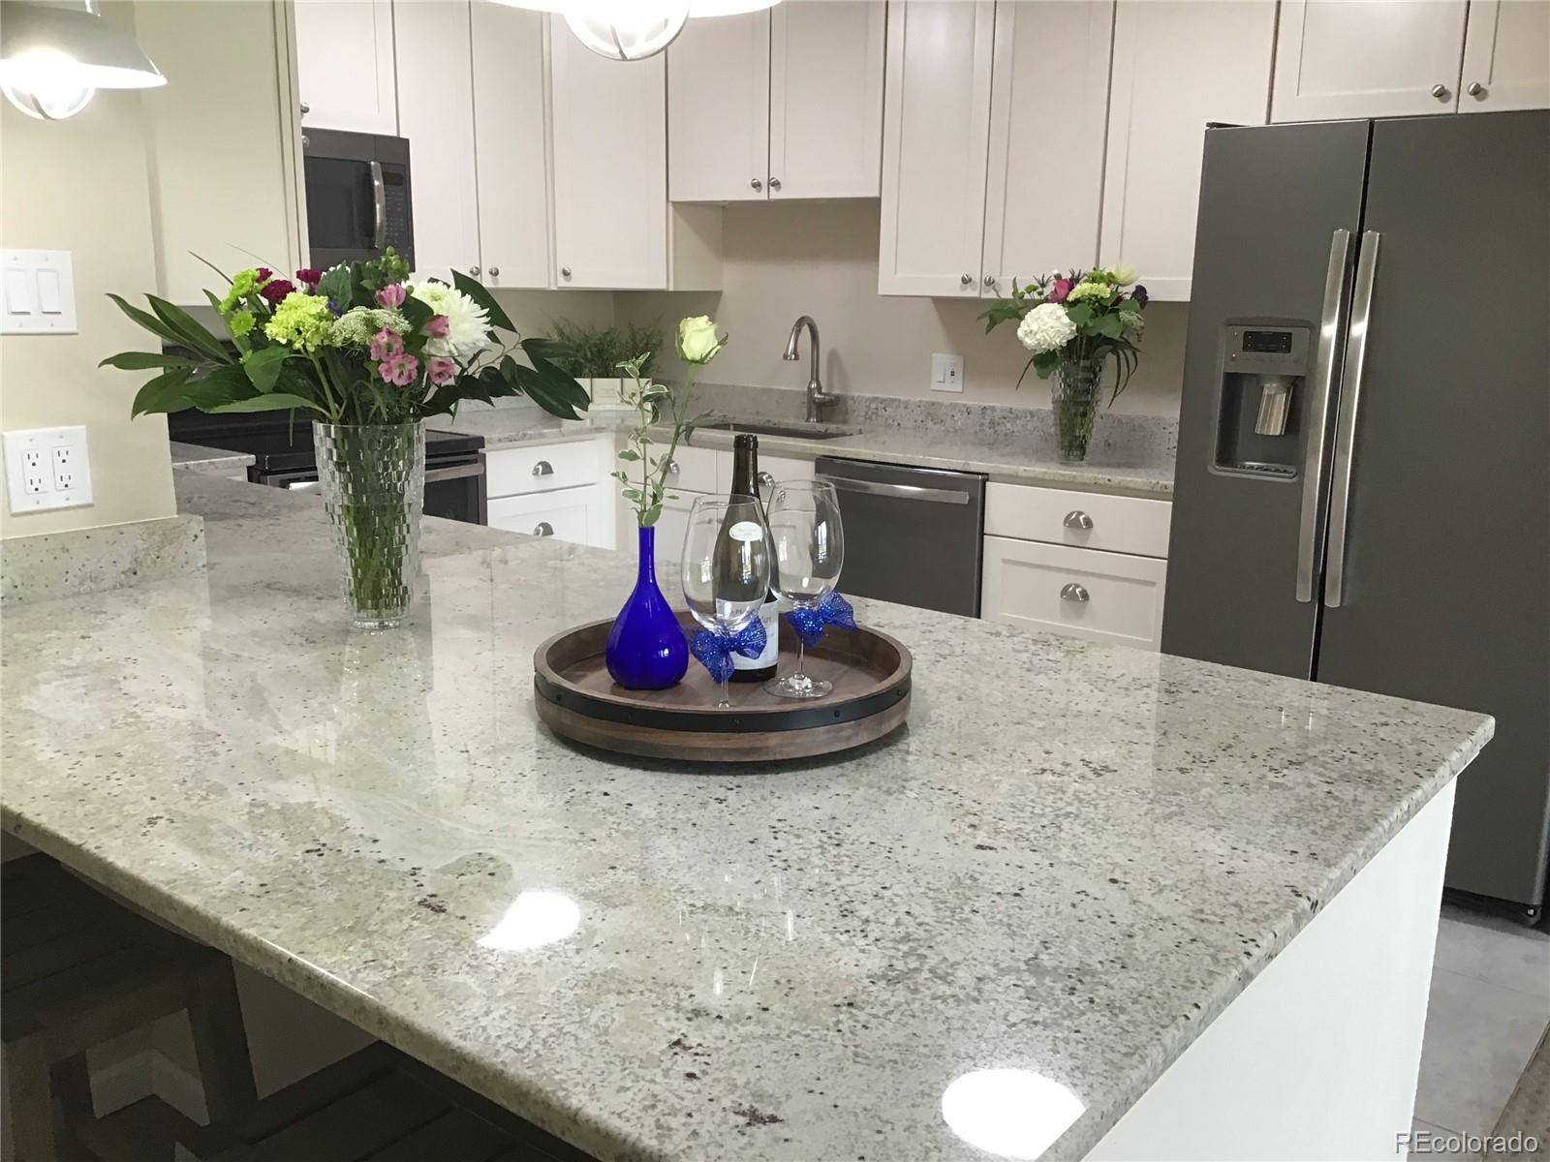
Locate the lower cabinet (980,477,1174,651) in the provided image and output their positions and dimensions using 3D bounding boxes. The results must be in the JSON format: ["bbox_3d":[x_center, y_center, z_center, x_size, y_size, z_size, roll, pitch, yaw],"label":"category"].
[{"bbox_3d":[1.018,0.125,4.039,0.585,0.885,0.630,11,15,38],"label":"lower cabinet"}]

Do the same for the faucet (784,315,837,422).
[{"bbox_3d":[0.136,-0.750,4.966,0.130,0.385,0.210,10,15,38],"label":"faucet"}]

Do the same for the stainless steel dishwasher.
[{"bbox_3d":[0.546,0.053,4.398,0.605,0.860,0.620,11,15,38],"label":"stainless steel dishwasher"}]

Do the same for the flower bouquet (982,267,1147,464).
[{"bbox_3d":[0.838,-0.621,4.014,0.460,0.554,0.420,10,15,38],"label":"flower bouquet"}]

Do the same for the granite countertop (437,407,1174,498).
[{"bbox_3d":[0.022,-0.431,4.471,2.744,0.040,1.216,10,15,38],"label":"granite countertop"}]

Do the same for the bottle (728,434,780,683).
[{"bbox_3d":[-0.033,-0.029,1.678,0.081,0.292,0.081,1,12,-1],"label":"bottle"}]

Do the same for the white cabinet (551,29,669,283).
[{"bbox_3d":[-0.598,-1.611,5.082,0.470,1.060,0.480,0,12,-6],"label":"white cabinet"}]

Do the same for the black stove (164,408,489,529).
[{"bbox_3d":[-1.407,-0.123,4.337,0.680,1.170,0.760,11,15,38],"label":"black stove"}]

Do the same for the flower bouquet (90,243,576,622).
[{"bbox_3d":[-0.591,-0.196,1.937,0.640,0.510,0.460,-3,13,-17],"label":"flower bouquet"}]

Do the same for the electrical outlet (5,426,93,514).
[{"bbox_3d":[-1.129,-0.172,2.167,0.010,0.127,0.123,10,15,38],"label":"electrical outlet"}]

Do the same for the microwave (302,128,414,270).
[{"bbox_3d":[-1.524,-1.149,4.189,0.390,0.415,0.760,11,15,38],"label":"microwave"}]

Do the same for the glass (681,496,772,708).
[{"bbox_3d":[-0.054,0.028,1.550,0.097,0.245,0.097,1,12,0],"label":"glass"}]

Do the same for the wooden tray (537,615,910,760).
[{"bbox_3d":[-0.060,0.116,1.628,0.435,0.056,0.435,0,12,-2],"label":"wooden tray"}]

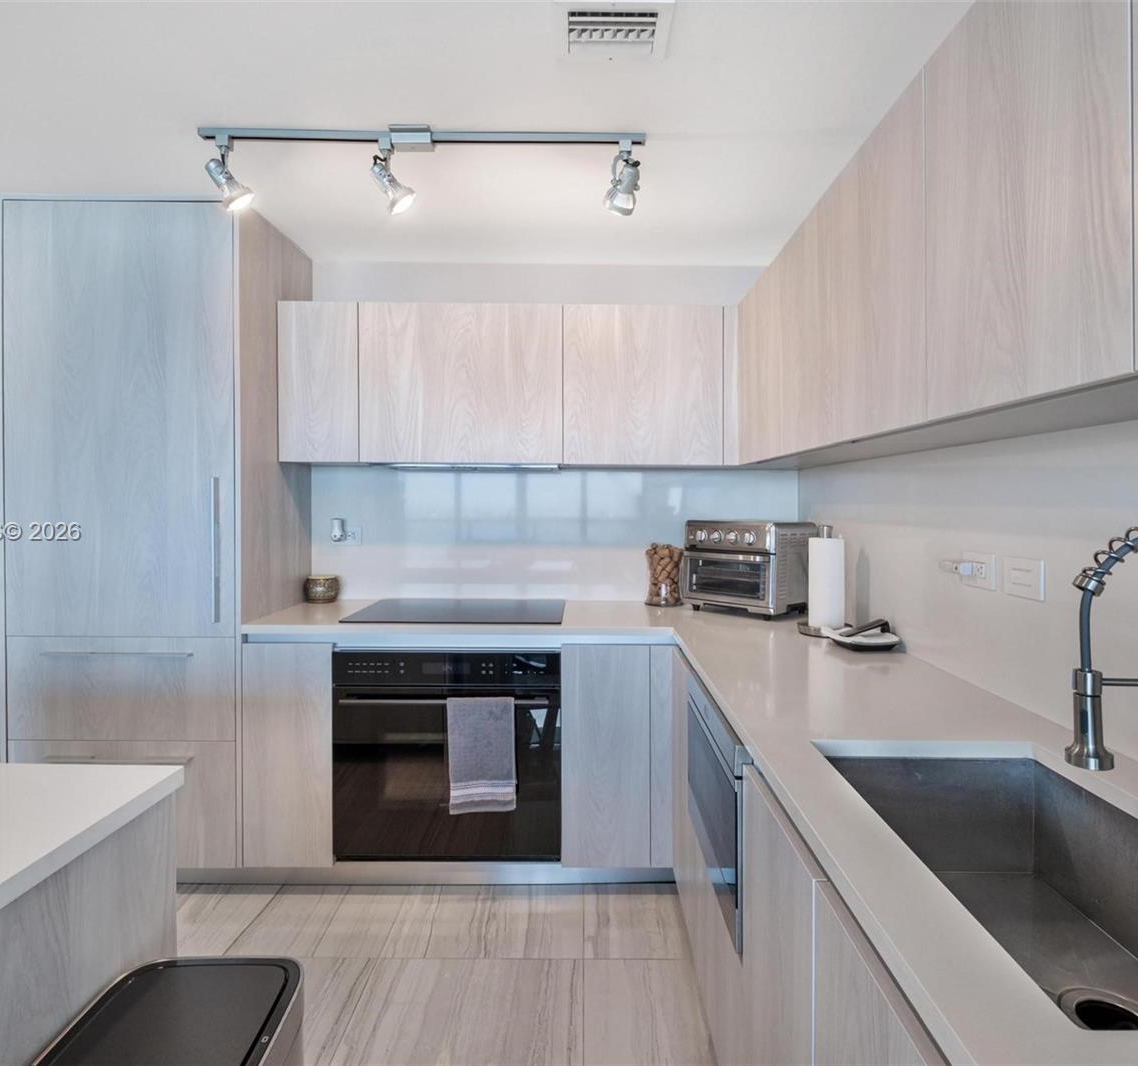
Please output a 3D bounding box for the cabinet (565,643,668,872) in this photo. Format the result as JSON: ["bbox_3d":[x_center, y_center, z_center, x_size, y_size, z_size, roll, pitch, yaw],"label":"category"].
[{"bbox_3d":[0.132,0.735,2.520,0.299,0.742,0.580,0,2,1],"label":"cabinet"}]

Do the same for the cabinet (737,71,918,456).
[{"bbox_3d":[0.772,-0.515,1.786,0.325,0.594,1.349,0,3,1],"label":"cabinet"}]

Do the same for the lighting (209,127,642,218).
[{"bbox_3d":[-0.406,-1.002,1.850,1.230,0.245,0.140,0,2,1],"label":"lighting"}]

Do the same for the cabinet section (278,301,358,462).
[{"bbox_3d":[-0.930,-0.566,2.653,0.301,0.594,0.330,0,3,1],"label":"cabinet section"}]

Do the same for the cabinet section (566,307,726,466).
[{"bbox_3d":[0.283,-0.563,2.675,0.607,0.602,0.330,0,2,1],"label":"cabinet section"}]

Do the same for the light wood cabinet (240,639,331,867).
[{"bbox_3d":[-0.942,0.734,2.535,0.301,0.761,0.584,0,3,1],"label":"light wood cabinet"}]

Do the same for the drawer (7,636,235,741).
[{"bbox_3d":[-1.493,0.513,2.515,0.768,0.351,0.570,0,2,1],"label":"drawer"}]

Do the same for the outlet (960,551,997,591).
[{"bbox_3d":[0.945,0.089,1.542,0.012,0.077,0.120,0,2,1],"label":"outlet"}]

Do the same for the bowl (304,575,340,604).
[{"bbox_3d":[-0.997,0.229,2.733,0.142,0.108,0.142,0,3,0],"label":"bowl"}]

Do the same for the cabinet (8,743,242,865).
[{"bbox_3d":[-1.515,0.899,2.552,0.768,0.420,0.584,0,3,1],"label":"cabinet"}]

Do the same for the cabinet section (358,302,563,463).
[{"bbox_3d":[-0.399,-0.561,2.644,0.763,0.594,0.330,0,3,1],"label":"cabinet section"}]

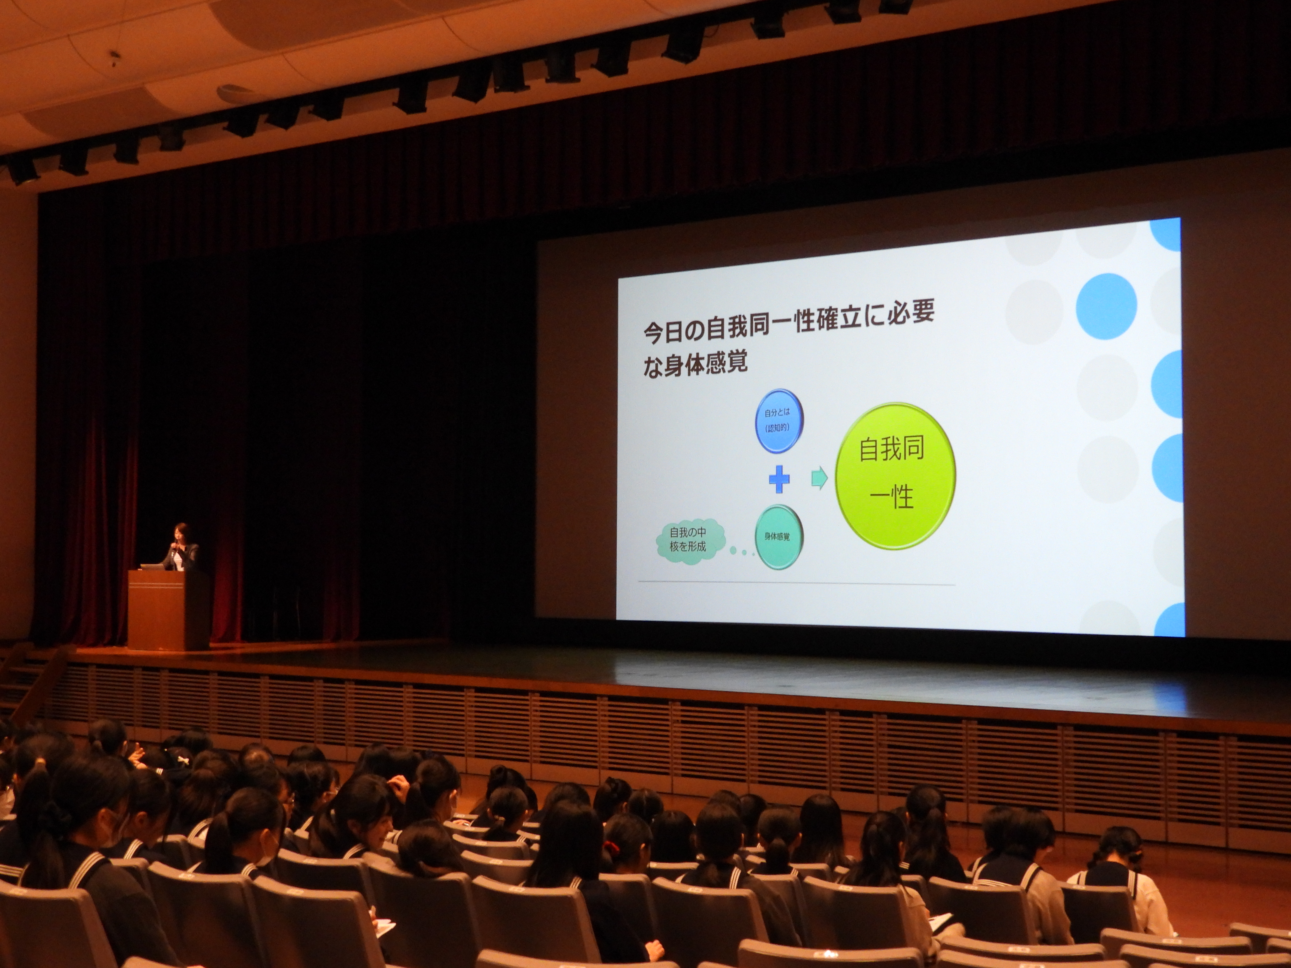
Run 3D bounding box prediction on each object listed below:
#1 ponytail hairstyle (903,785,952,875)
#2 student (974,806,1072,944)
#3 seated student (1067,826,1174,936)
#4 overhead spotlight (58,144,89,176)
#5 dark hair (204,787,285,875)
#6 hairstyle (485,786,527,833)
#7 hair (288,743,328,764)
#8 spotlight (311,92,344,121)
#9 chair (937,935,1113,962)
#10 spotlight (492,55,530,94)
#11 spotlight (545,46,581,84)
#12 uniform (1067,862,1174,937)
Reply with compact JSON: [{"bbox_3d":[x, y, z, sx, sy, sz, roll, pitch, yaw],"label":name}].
[{"bbox_3d":[1.331,1.630,9.650,0.210,0.420,0.230,0,-2,5],"label":"ponytail hairstyle"},{"bbox_3d":[1.820,2.085,9.492,0.470,1.160,0.780,-1,-2,25],"label":"student"},{"bbox_3d":[2.227,2.127,9.529,0.480,1.100,0.760,-2,-3,41],"label":"seated student"},{"bbox_3d":[-7.277,-4.126,26.100,0.320,0.380,0.330,-1,36,25],"label":"overhead spotlight"},{"bbox_3d":[-1.378,1.191,7.050,0.260,0.300,0.190,2,-2,-42],"label":"dark hair"},{"bbox_3d":[-0.664,1.570,9.900,0.190,0.250,0.220,0,-2,17],"label":"hairstyle"},{"bbox_3d":[-1.743,1.457,10.600,0.200,0.250,0.230,-2,-3,41],"label":"hair"},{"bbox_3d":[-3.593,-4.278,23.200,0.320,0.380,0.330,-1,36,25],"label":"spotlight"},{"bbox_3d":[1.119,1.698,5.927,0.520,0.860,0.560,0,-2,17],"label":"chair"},{"bbox_3d":[-1.428,-4.364,21.678,0.310,0.410,0.310,-2,9,41],"label":"spotlight"},{"bbox_3d":[-0.855,-4.361,21.196,0.310,0.410,0.310,6,11,41],"label":"spotlight"},{"bbox_3d":[2.292,2.067,9.865,0.470,0.520,0.380,-1,-2,28],"label":"uniform"}]

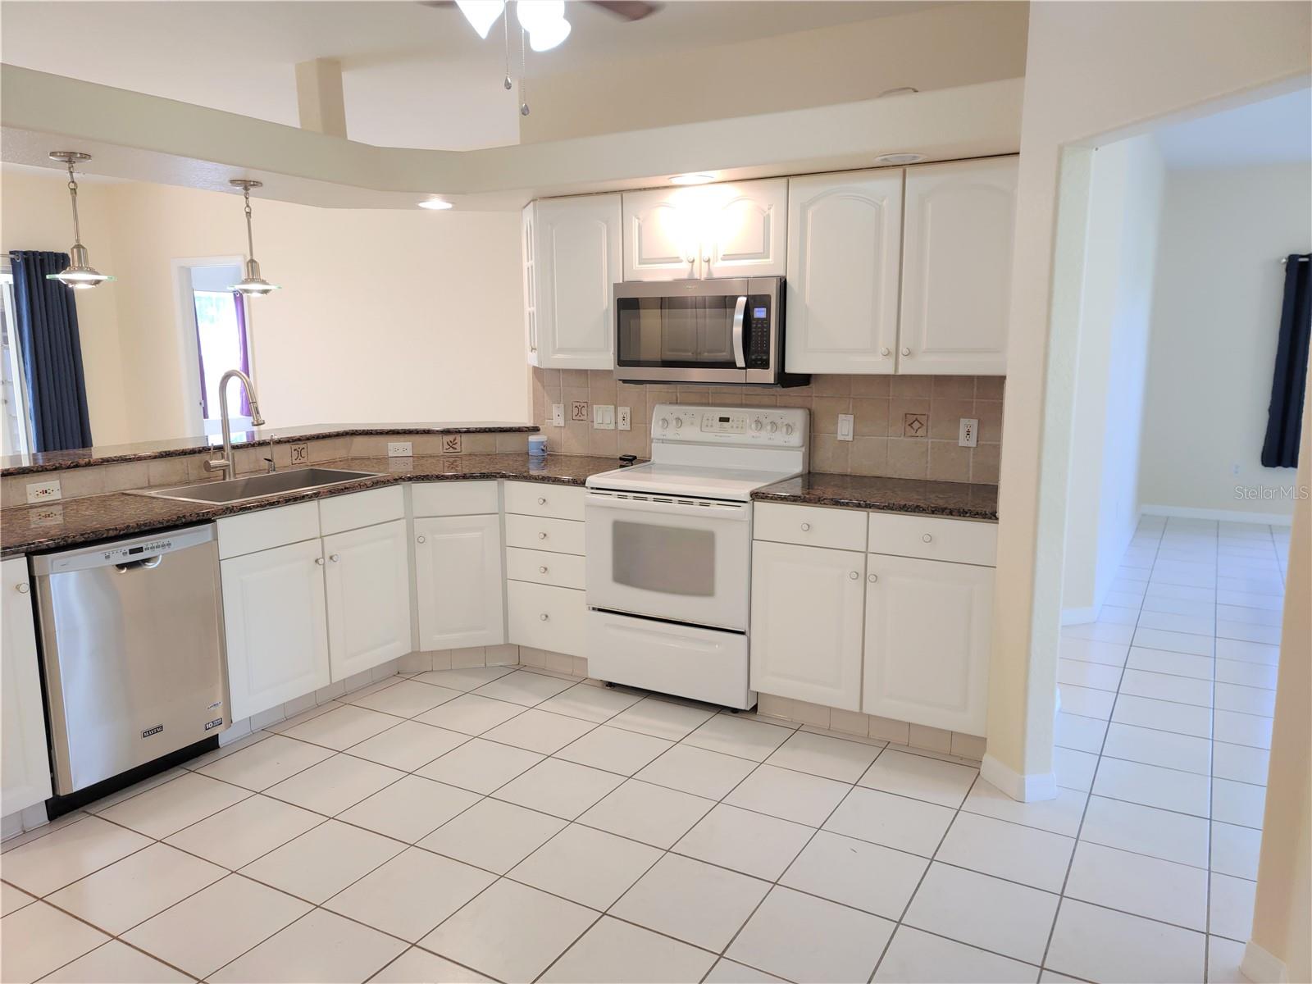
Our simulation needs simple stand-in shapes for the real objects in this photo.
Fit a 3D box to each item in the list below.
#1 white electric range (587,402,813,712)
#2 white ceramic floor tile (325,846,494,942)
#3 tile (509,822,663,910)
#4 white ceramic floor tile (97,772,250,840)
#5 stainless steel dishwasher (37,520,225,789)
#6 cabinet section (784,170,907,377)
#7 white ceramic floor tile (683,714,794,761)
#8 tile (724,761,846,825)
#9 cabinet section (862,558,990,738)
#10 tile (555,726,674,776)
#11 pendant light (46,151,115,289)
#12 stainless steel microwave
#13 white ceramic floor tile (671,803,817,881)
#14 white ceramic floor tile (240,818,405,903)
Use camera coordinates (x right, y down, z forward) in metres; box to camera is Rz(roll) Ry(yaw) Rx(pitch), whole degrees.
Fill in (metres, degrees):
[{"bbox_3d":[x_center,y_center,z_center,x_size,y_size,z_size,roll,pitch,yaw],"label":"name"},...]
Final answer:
[{"bbox_3d":[0.192,0.246,4.272,0.757,1.195,0.670,5,11,29],"label":"white electric range"},{"bbox_3d":[-0.673,1.111,2.751,0.340,0.012,0.340,5,11,29],"label":"white ceramic floor tile"},{"bbox_3d":[-0.197,1.077,2.841,0.338,0.010,0.338,5,11,30],"label":"tile"},{"bbox_3d":[-1.569,1.026,3.255,0.340,0.012,0.340,5,11,29],"label":"white ceramic floor tile"},{"bbox_3d":[-1.952,0.535,3.396,0.600,0.820,0.605,6,11,29],"label":"stainless steel dishwasher"},{"bbox_3d":[0.793,-0.859,3.923,0.449,0.750,0.320,5,11,29],"label":"cabinet section"},{"bbox_3d":[0.316,0.936,3.745,0.341,0.010,0.341,6,11,30],"label":"white ceramic floor tile"},{"bbox_3d":[0.446,1.016,3.313,0.340,0.012,0.340,5,11,29],"label":"tile"},{"bbox_3d":[1.103,0.505,3.763,0.446,0.609,0.550,5,11,29],"label":"cabinet section"},{"bbox_3d":[-0.151,0.954,3.631,0.341,0.010,0.341,6,11,30],"label":"tile"},{"bbox_3d":[-2.018,-0.946,3.440,0.205,0.452,0.205,5,11,29],"label":"pendant light"},{"bbox_3d":[0.249,-0.671,4.158,0.759,0.425,0.410,5,11,30],"label":"stainless steel microwave"},{"bbox_3d":[0.272,1.063,2.994,0.341,0.010,0.341,6,11,30],"label":"white ceramic floor tile"},{"bbox_3d":[-0.963,1.074,2.873,0.338,0.010,0.338,5,11,30],"label":"white ceramic floor tile"}]

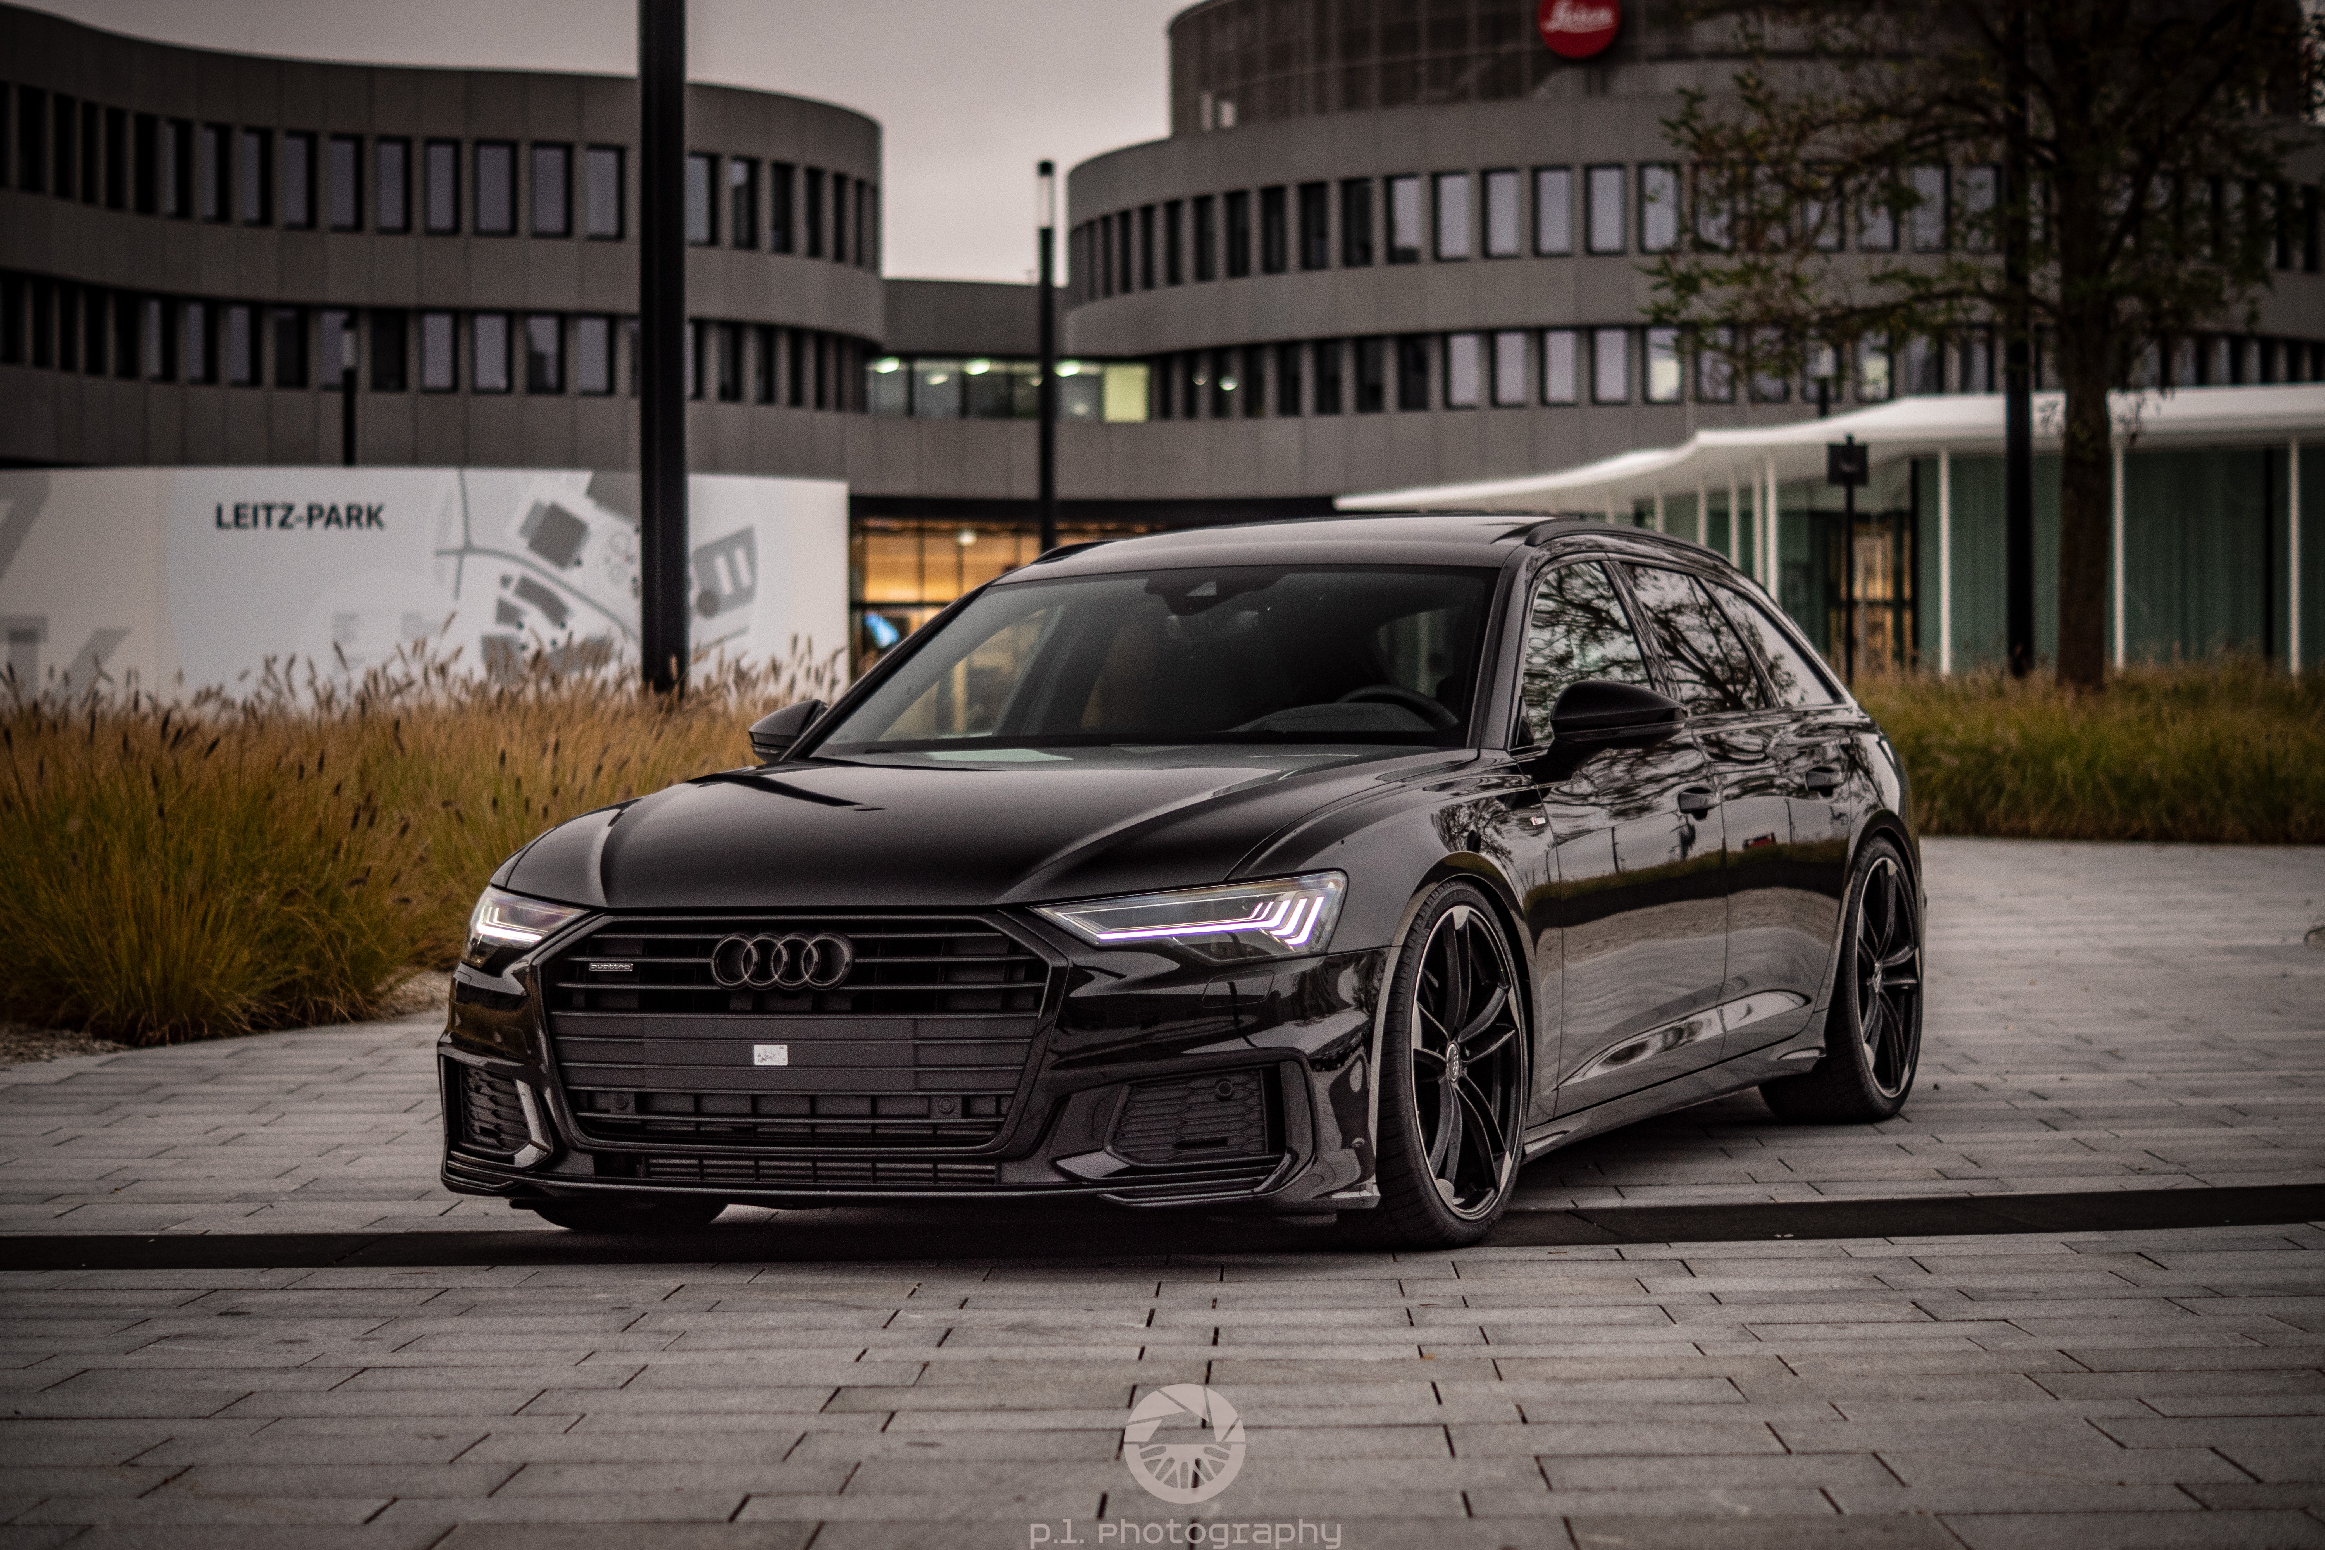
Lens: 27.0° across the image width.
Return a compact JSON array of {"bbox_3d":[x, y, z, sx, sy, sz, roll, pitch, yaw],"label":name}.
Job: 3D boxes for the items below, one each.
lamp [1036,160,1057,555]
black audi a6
[{"bbox_3d":[-1.430,-3.650,60.000,0.220,7.800,0.220,0,1,0],"label":"lamp"},{"bbox_3d":[0.335,0.130,10.530,2.000,1.420,4.940,0,1,23],"label":"black audi a6"}]

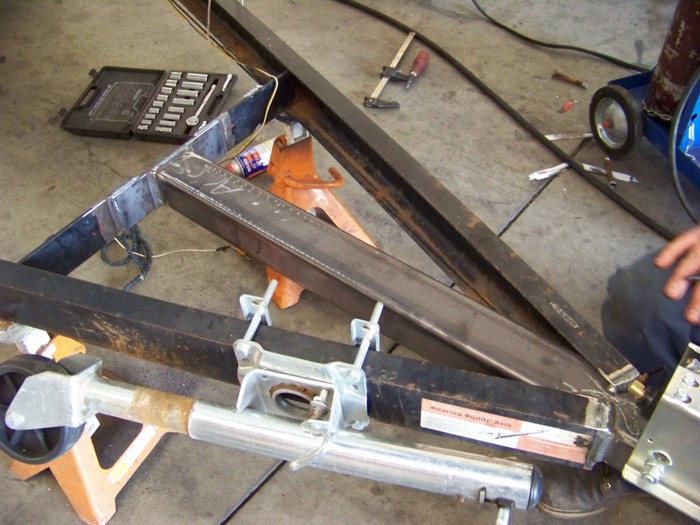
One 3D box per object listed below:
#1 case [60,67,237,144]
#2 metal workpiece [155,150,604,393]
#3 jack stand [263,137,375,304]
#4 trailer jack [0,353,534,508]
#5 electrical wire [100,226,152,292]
[{"bbox_3d":[-0.574,-0.451,2.114,0.410,0.042,0.280,6,47,4],"label":"case"},{"bbox_3d":[0.019,0.033,1.154,0.828,0.072,0.083,28,52,23],"label":"metal workpiece"},{"bbox_3d":[-0.094,-0.128,1.624,0.265,0.335,0.220,-24,52,-22],"label":"jack stand"},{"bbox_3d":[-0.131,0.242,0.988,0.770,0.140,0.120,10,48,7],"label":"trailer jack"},{"bbox_3d":[-0.520,-0.012,1.703,0.130,0.045,0.210,2,47,0],"label":"electrical wire"}]

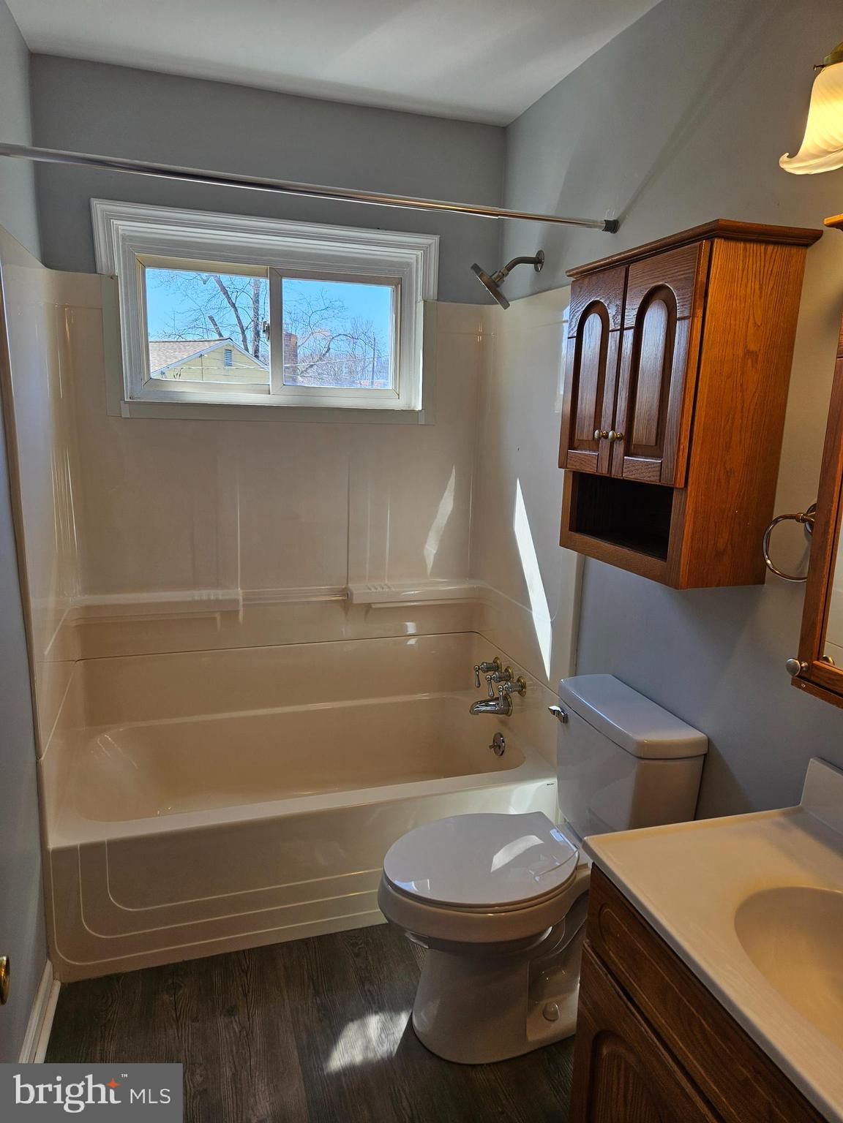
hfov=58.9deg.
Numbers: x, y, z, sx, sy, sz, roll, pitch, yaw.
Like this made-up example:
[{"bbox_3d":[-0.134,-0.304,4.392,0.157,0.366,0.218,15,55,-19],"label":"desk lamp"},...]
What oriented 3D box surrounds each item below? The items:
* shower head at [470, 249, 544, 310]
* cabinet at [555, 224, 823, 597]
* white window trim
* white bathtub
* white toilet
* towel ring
[{"bbox_3d":[0.265,-0.904,2.397,0.238,0.188,0.150,-2,12,-17],"label":"shower head"},{"bbox_3d":[0.525,-0.321,1.636,0.223,0.662,0.550,-2,12,-17],"label":"cabinet"},{"bbox_3d":[-0.491,-0.838,2.540,1.123,0.610,0.095,-2,12,-17],"label":"white window trim"},{"bbox_3d":[-0.352,0.688,2.454,1.470,0.615,0.788,-2,12,-17],"label":"white bathtub"},{"bbox_3d":[0.235,0.748,1.841,0.700,0.782,0.430,-2,12,-17],"label":"white toilet"},{"bbox_3d":[0.697,-0.033,1.364,0.073,0.145,0.130,-2,12,-17],"label":"towel ring"}]

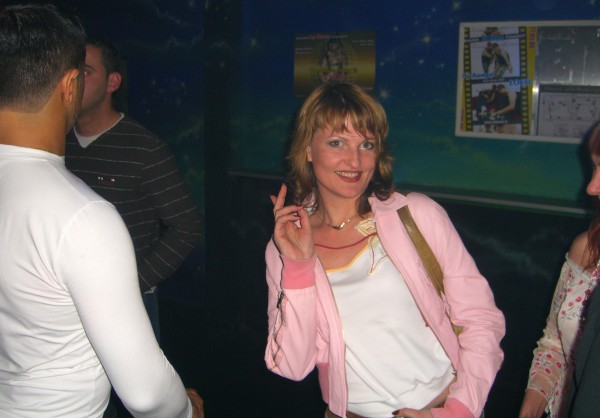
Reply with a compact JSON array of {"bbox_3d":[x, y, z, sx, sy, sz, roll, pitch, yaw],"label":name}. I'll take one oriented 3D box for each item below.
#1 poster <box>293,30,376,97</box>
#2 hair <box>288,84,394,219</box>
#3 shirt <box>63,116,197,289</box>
[{"bbox_3d":[0.156,-0.667,3.050,0.420,0.292,0.010,6,11,29],"label":"poster"},{"bbox_3d":[0.088,-0.133,1.430,0.220,0.275,0.230,-6,10,-16],"label":"hair"},{"bbox_3d":[-0.600,-0.030,2.120,0.540,0.570,0.300,3,10,12],"label":"shirt"}]

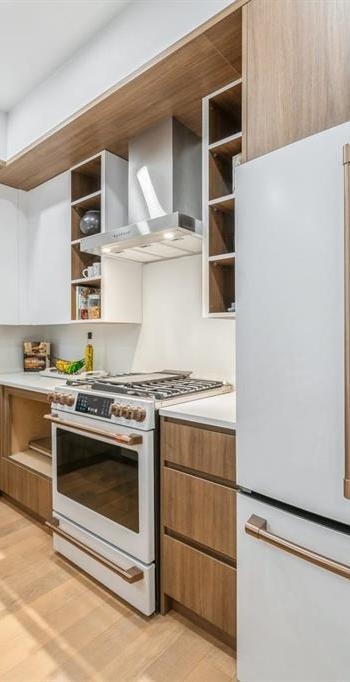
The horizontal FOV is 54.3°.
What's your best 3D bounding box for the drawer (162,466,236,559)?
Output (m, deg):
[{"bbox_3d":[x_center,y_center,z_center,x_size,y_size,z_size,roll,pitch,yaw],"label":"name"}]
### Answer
[{"bbox_3d":[0.260,0.687,1.582,0.375,0.275,0.520,0,0,39],"label":"drawer"}]

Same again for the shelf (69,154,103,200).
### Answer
[{"bbox_3d":[-0.493,-1.082,2.431,0.360,0.275,0.328,0,0,39],"label":"shelf"}]

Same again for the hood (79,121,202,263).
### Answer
[{"bbox_3d":[-0.109,-0.871,1.999,0.746,0.692,0.515,0,0,39],"label":"hood"}]

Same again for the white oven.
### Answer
[{"bbox_3d":[-0.183,0.745,1.929,0.768,0.930,0.700,0,0,39],"label":"white oven"}]

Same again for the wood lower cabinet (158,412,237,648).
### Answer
[{"bbox_3d":[0.281,0.769,1.623,0.395,0.880,0.610,0,0,39],"label":"wood lower cabinet"}]

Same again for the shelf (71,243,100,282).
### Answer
[{"bbox_3d":[-0.508,-0.568,2.497,0.360,0.284,0.339,0,0,40],"label":"shelf"}]

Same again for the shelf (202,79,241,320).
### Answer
[{"bbox_3d":[0.386,-0.663,1.717,0.367,1.095,0.328,0,0,39],"label":"shelf"}]

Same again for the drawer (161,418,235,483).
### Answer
[{"bbox_3d":[0.263,0.440,1.568,0.379,0.170,0.522,0,0,40],"label":"drawer"}]

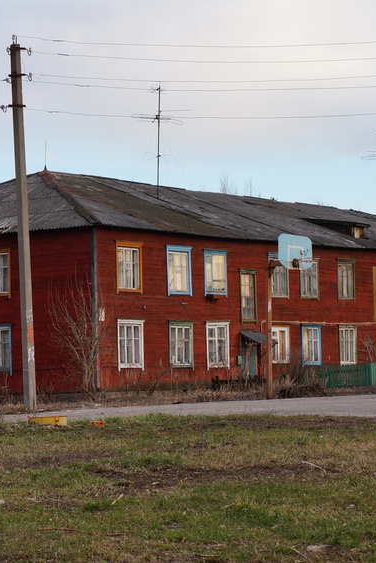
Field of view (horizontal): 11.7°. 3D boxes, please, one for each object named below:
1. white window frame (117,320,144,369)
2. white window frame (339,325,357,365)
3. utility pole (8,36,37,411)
[{"bbox_3d":[-1.899,2.185,62.956,0.130,1.740,1.600,-4,-3,33],"label":"white window frame"},{"bbox_3d":[6.774,2.689,77.525,0.140,1.666,1.508,-4,-4,33],"label":"white window frame"},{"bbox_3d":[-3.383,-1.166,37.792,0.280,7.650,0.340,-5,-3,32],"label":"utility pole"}]

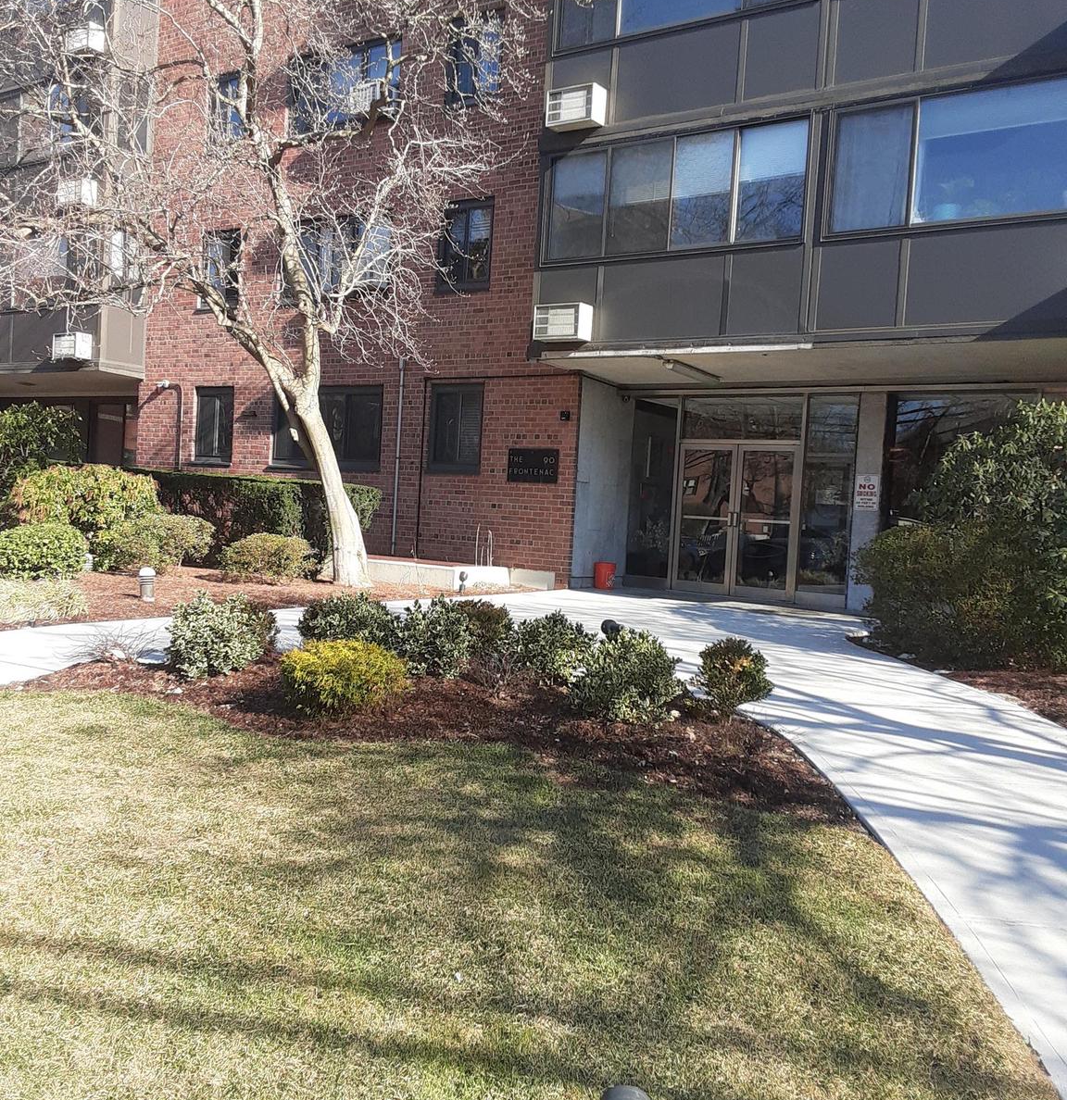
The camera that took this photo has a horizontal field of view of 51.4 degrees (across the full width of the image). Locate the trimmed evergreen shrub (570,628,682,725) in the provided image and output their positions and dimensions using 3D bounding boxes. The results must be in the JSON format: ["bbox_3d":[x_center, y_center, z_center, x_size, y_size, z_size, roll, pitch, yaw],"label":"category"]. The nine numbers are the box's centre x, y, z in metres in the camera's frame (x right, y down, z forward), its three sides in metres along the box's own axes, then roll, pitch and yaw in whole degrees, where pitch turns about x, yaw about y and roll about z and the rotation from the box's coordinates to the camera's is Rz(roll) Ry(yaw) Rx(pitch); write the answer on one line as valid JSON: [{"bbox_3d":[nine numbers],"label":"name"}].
[{"bbox_3d":[0.580,0.773,6.996,0.700,0.551,0.665,3,2,0],"label":"trimmed evergreen shrub"}]

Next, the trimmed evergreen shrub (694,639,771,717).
[{"bbox_3d":[1.319,0.825,7.319,0.501,0.485,0.476,3,2,0],"label":"trimmed evergreen shrub"}]

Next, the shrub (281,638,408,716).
[{"bbox_3d":[-1.155,0.762,6.844,0.765,0.405,0.650,3,2,0],"label":"shrub"}]

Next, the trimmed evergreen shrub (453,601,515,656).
[{"bbox_3d":[-0.416,0.637,8.673,0.540,0.490,0.513,3,2,0],"label":"trimmed evergreen shrub"}]

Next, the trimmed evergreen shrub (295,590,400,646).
[{"bbox_3d":[-1.353,0.589,8.268,0.774,0.540,0.658,3,2,0],"label":"trimmed evergreen shrub"}]

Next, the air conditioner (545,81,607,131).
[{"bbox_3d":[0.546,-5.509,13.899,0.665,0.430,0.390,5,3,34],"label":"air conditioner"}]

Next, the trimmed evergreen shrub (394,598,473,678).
[{"bbox_3d":[-0.711,0.620,8.003,0.571,0.581,0.543,3,2,0],"label":"trimmed evergreen shrub"}]

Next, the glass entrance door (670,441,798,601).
[{"bbox_3d":[2.804,-0.428,15.501,1.840,2.120,0.100,5,3,34],"label":"glass entrance door"}]

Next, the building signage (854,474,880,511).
[{"bbox_3d":[4.346,-0.741,14.452,0.305,0.457,0.020,5,3,34],"label":"building signage"}]

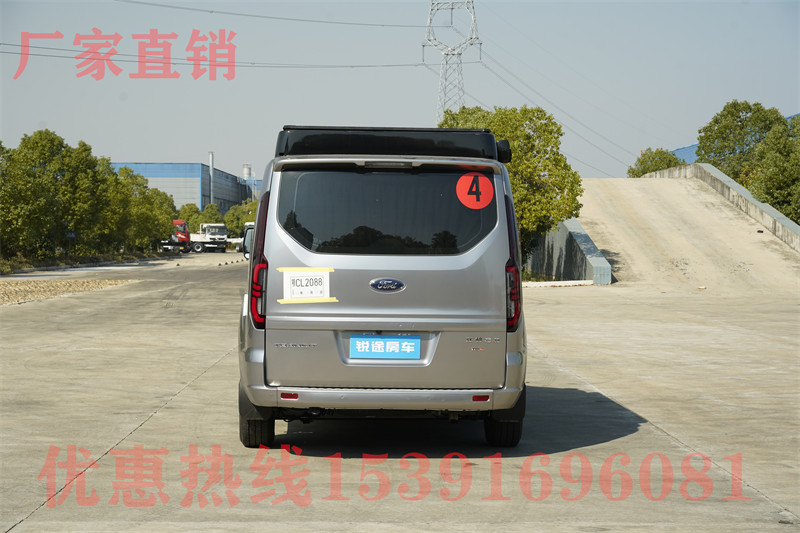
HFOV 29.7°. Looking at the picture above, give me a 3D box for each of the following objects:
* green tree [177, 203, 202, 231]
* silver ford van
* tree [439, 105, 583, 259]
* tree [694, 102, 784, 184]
[{"bbox_3d":[-23.970,-4.470,172.000,3.500,5.600,3.500,0,1,0],"label":"green tree"},{"bbox_3d":[-0.165,0.125,11.900,2.070,2.160,5.000,0,1,-2],"label":"silver ford van"},{"bbox_3d":[3.840,-2.560,52.500,5.000,6.100,4.900,0,1,0],"label":"tree"},{"bbox_3d":[17.630,-4.200,78.000,5.100,8.300,5.100,0,1,0],"label":"tree"}]

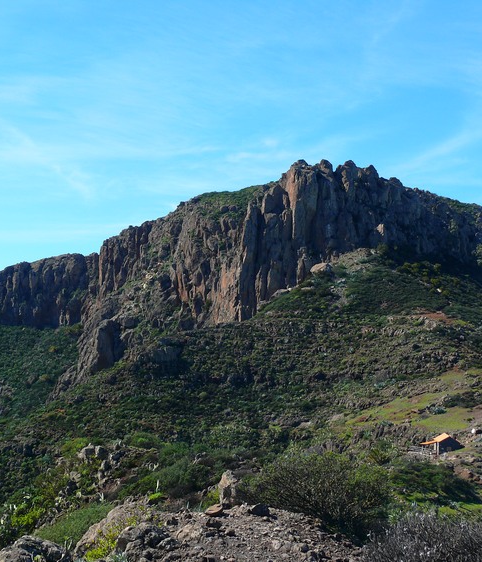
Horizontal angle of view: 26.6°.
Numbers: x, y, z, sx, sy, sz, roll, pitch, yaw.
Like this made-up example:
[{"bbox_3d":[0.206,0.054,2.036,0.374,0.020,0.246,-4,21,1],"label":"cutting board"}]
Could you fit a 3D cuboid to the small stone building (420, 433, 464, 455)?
[{"bbox_3d":[40.476,32.885,205.000,8.500,3.700,6.500,0,-4,2],"label":"small stone building"}]

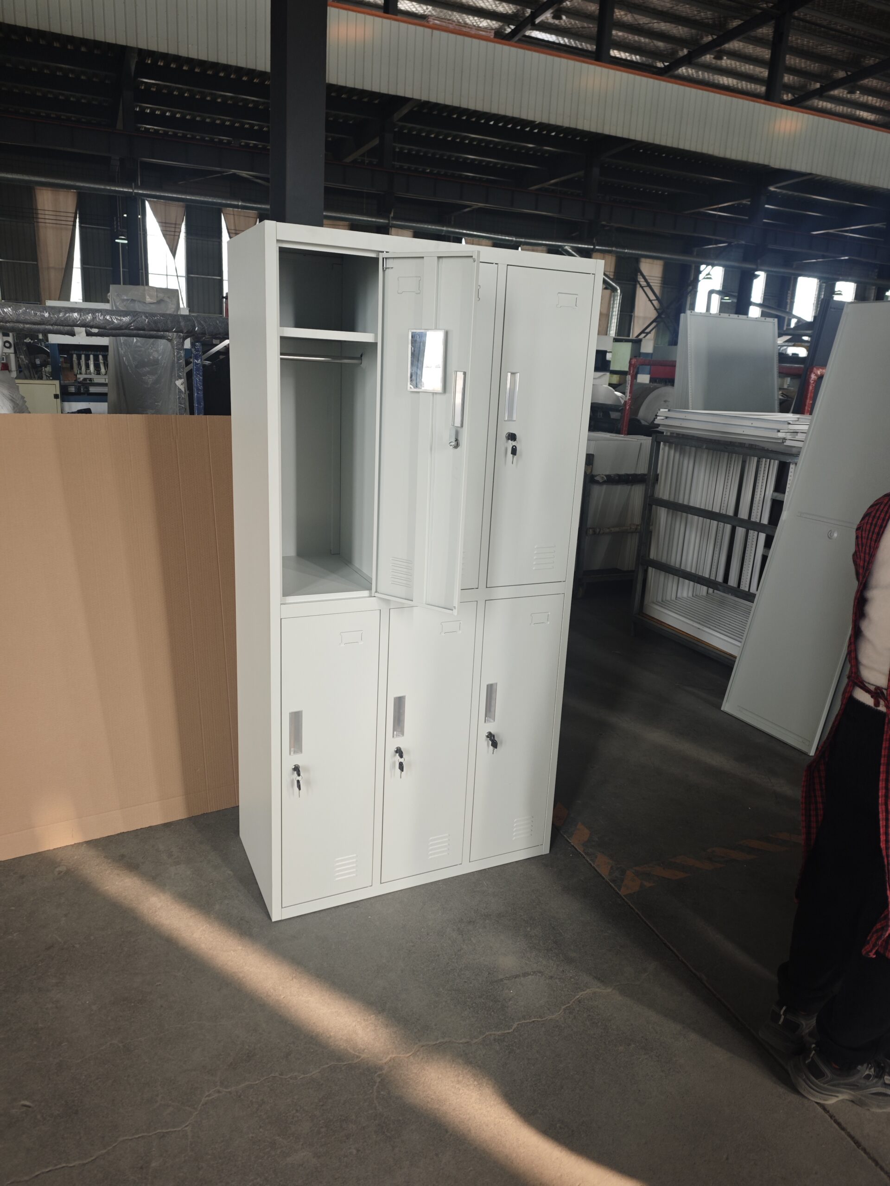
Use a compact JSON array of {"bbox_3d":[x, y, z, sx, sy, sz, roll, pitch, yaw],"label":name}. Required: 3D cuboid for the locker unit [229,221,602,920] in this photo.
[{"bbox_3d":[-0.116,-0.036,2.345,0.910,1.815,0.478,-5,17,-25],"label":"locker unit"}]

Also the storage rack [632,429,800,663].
[{"bbox_3d":[1.950,-0.185,4.343,1.050,1.223,1.373,-5,18,-27],"label":"storage rack"}]

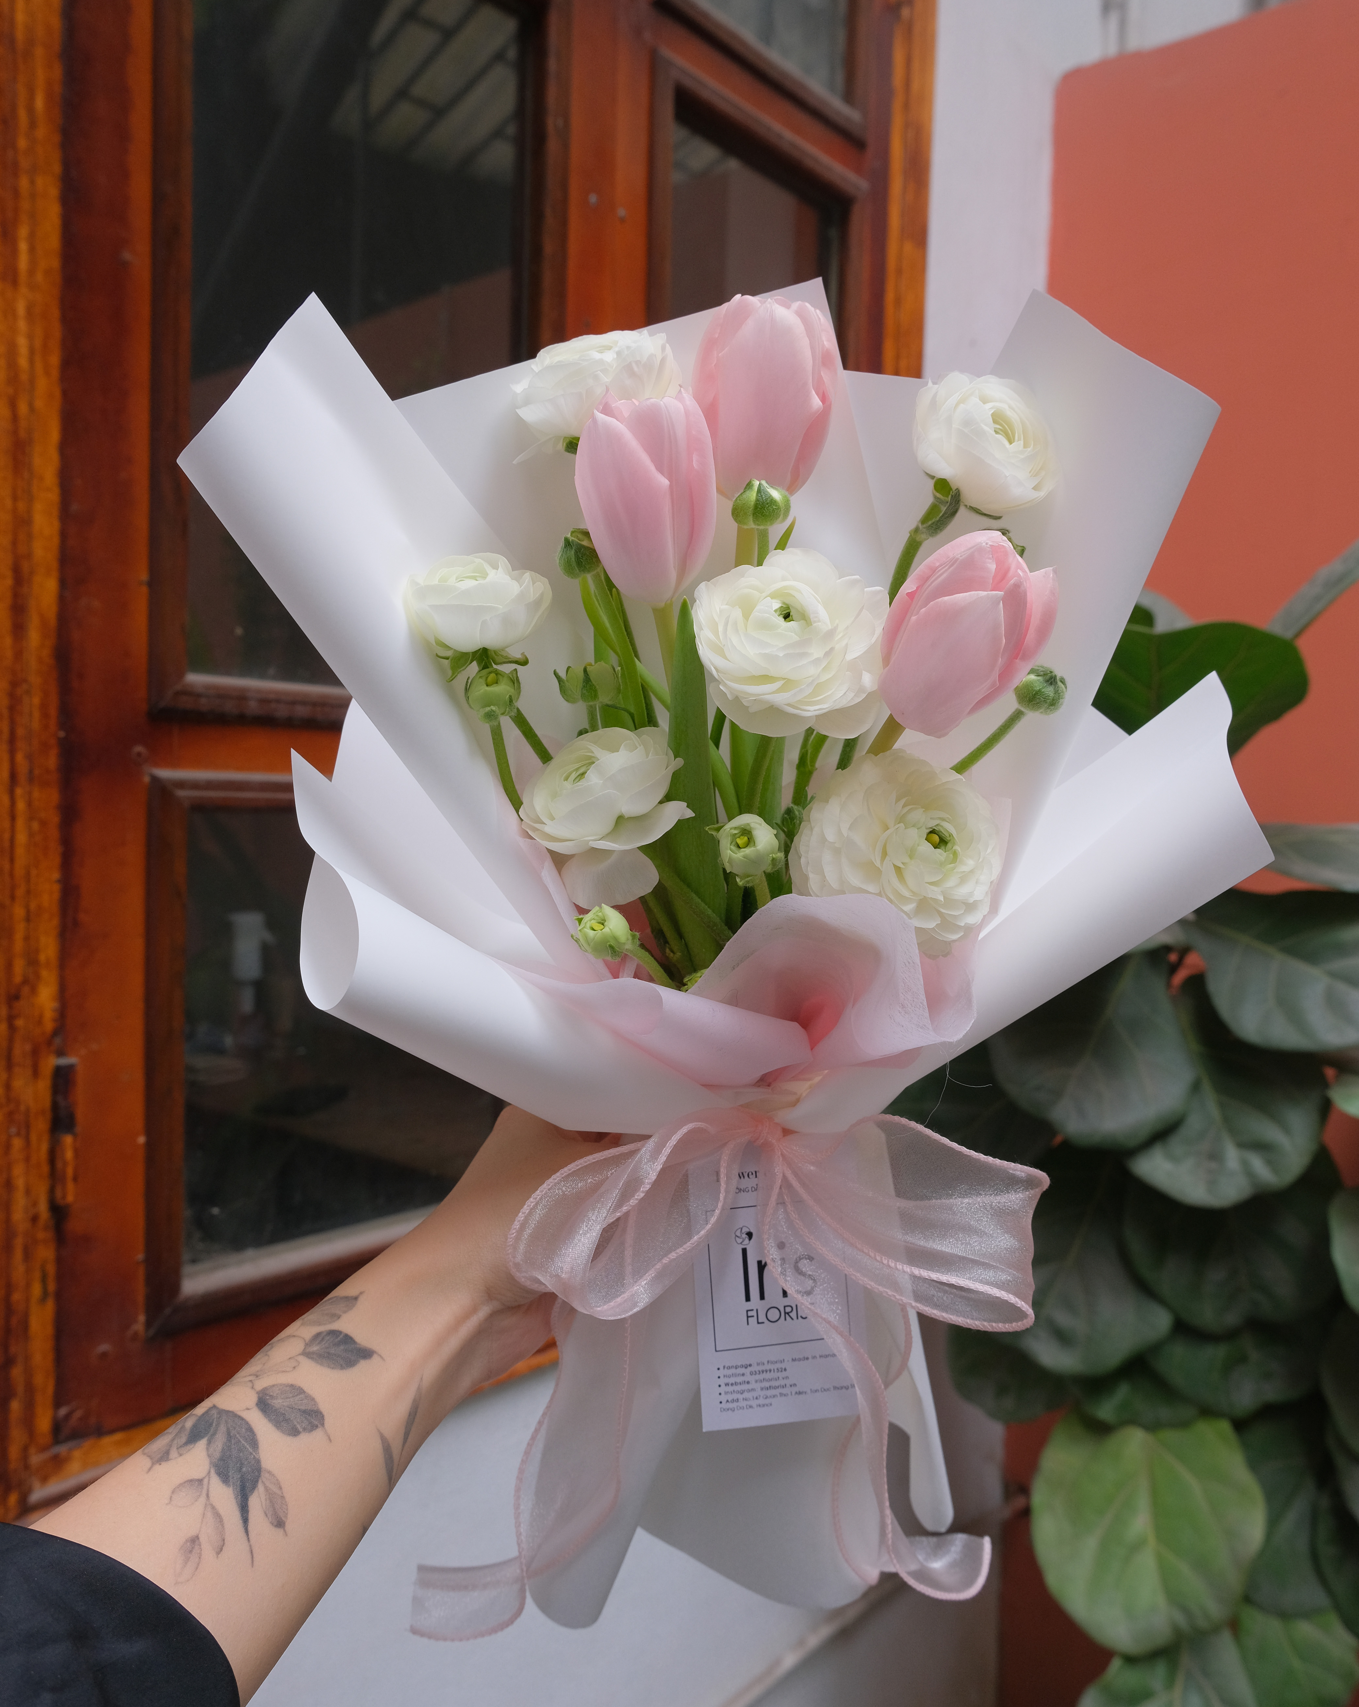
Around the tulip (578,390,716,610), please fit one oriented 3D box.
[{"bbox_3d":[-0.011,-0.122,0.485,0.048,0.070,0.047,-3,-5,0],"label":"tulip"}]

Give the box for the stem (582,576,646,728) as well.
[{"bbox_3d":[-0.023,-0.073,0.515,0.013,0.057,0.012,-19,0,0],"label":"stem"}]

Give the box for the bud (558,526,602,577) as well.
[{"bbox_3d":[-0.036,-0.108,0.510,0.017,0.019,0.017,-12,3,0],"label":"bud"}]

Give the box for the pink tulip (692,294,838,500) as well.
[{"bbox_3d":[0.031,-0.162,0.505,0.052,0.074,0.052,3,-3,0],"label":"pink tulip"}]

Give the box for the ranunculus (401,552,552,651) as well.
[{"bbox_3d":[-0.072,-0.089,0.505,0.052,0.035,0.052,-3,24,0],"label":"ranunculus"}]

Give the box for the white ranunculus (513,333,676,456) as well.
[{"bbox_3d":[-0.031,-0.171,0.525,0.059,0.043,0.059,-7,25,0],"label":"white ranunculus"}]

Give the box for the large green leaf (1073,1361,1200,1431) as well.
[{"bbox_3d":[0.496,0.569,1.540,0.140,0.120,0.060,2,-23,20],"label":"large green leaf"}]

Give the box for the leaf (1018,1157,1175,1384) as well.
[{"bbox_3d":[0.423,0.424,1.480,0.205,0.240,0.070,2,-23,20],"label":"leaf"}]

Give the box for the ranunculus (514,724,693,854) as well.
[{"bbox_3d":[-0.025,-0.019,0.465,0.056,0.036,0.052,-11,34,0],"label":"ranunculus"}]

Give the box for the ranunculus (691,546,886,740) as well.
[{"bbox_3d":[0.036,-0.070,0.470,0.064,0.064,0.045,-1,-30,1],"label":"ranunculus"}]

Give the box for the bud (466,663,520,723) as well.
[{"bbox_3d":[-0.065,-0.057,0.495,0.020,0.020,0.020,0,35,0],"label":"bud"}]

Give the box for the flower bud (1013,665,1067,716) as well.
[{"bbox_3d":[0.124,-0.056,0.485,0.018,0.018,0.018,36,18,0],"label":"flower bud"}]

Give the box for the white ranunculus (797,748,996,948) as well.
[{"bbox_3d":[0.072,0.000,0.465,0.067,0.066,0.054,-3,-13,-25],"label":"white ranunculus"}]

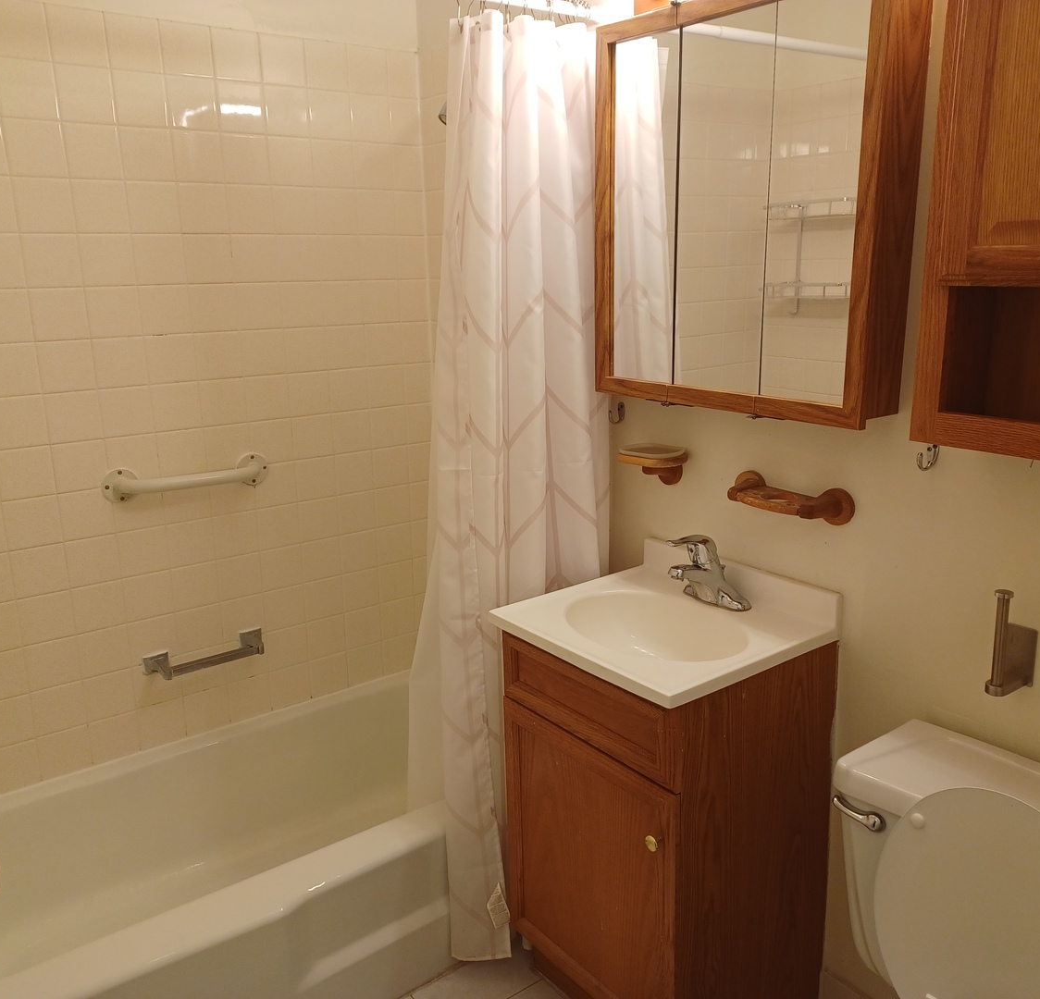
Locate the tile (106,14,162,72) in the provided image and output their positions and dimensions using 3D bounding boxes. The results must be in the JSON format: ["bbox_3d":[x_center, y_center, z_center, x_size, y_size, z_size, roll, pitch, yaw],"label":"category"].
[{"bbox_3d":[-0.816,-0.962,2.033,0.108,0.108,0.010,-11,17,-35],"label":"tile"}]

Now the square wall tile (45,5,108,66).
[{"bbox_3d":[-0.905,-0.946,1.969,0.108,0.108,0.010,-11,17,-35],"label":"square wall tile"}]

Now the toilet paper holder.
[{"bbox_3d":[0.701,0.201,1.388,0.076,0.160,0.050,-11,17,-35],"label":"toilet paper holder"}]

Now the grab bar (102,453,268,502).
[{"bbox_3d":[-0.759,-0.044,2.246,0.390,0.082,0.066,-11,17,-35],"label":"grab bar"}]

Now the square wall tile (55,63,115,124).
[{"bbox_3d":[-0.901,-0.839,1.997,0.108,0.108,0.010,-11,17,-35],"label":"square wall tile"}]

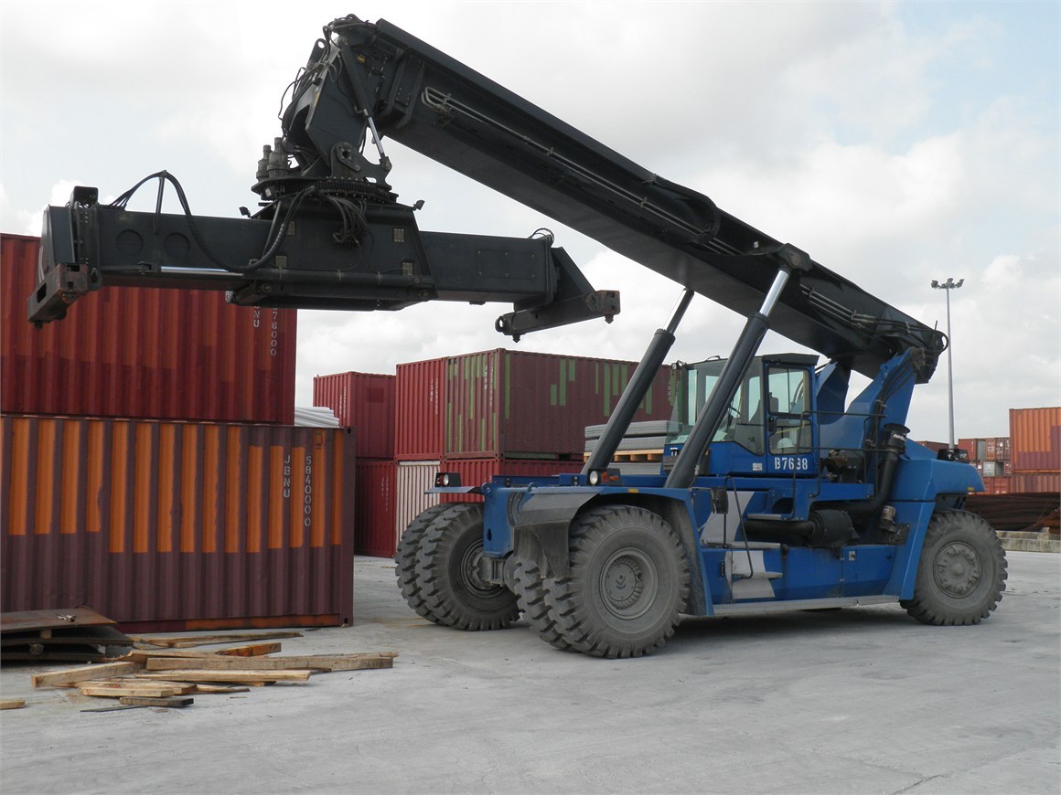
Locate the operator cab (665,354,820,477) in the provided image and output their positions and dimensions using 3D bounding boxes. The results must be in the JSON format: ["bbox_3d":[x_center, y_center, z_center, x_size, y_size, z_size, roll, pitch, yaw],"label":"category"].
[{"bbox_3d":[2.734,0.276,16.965,1.580,1.630,1.640,3,-5,-31],"label":"operator cab"}]

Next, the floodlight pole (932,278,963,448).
[{"bbox_3d":[38.534,0.035,115.392,2.930,22.400,2.637,-1,-5,18],"label":"floodlight pole"}]

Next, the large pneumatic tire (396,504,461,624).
[{"bbox_3d":[-0.989,2.210,16.709,1.634,1.594,0.512,3,-5,-31],"label":"large pneumatic tire"}]

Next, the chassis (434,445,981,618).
[{"bbox_3d":[2.488,1.727,16.708,7.120,1.870,4.000,3,-5,-31],"label":"chassis"}]

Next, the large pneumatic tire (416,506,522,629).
[{"bbox_3d":[-0.654,2.170,16.164,1.634,1.594,0.512,3,-5,-31],"label":"large pneumatic tire"}]

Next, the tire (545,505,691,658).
[{"bbox_3d":[0.942,1.981,13.566,1.634,1.594,0.512,3,-5,-31],"label":"tire"}]

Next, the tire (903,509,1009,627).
[{"bbox_3d":[5.636,2.301,16.974,1.634,1.594,0.512,2,-5,-18],"label":"tire"}]

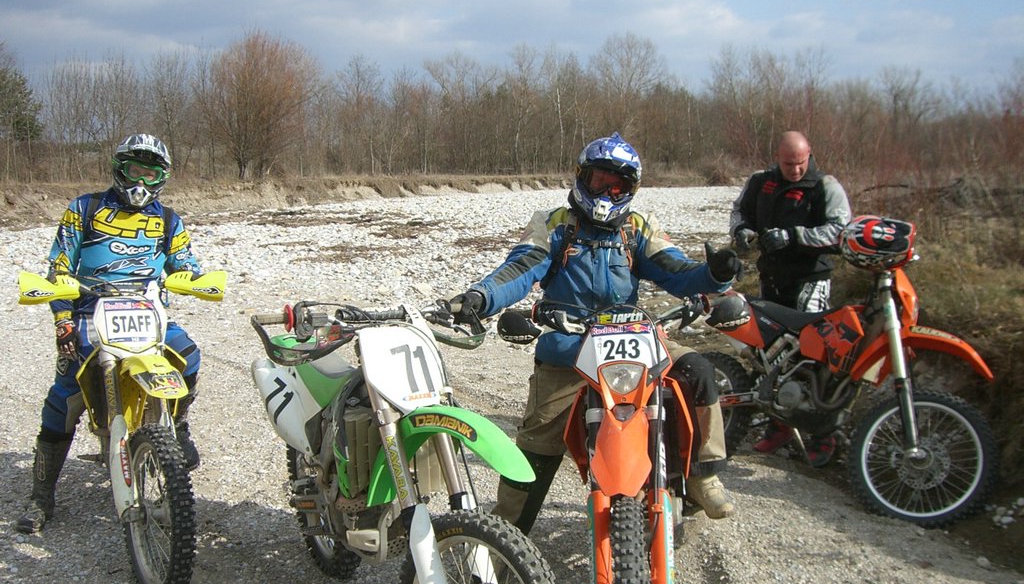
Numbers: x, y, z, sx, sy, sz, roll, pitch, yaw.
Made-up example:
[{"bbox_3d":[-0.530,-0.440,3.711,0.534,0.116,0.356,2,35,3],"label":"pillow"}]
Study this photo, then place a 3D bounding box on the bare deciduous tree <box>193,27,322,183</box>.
[{"bbox_3d":[-9.952,-7.353,43.956,5.000,5.900,5.000,0,6,0],"label":"bare deciduous tree"}]

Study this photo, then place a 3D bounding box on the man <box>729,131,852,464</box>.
[{"bbox_3d":[1.552,0.050,6.264,0.660,1.830,0.500,5,8,35],"label":"man"}]

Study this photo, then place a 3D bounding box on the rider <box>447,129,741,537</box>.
[{"bbox_3d":[0.318,0.318,4.181,1.030,1.740,0.800,1,6,6],"label":"rider"}]

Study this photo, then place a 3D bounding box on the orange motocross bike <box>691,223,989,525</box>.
[{"bbox_3d":[1.622,0.413,6.148,0.780,1.360,2.100,9,0,-37],"label":"orange motocross bike"}]

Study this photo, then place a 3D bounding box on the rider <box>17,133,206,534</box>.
[{"bbox_3d":[-1.765,0.207,4.954,0.820,1.780,0.750,-2,7,-21],"label":"rider"}]

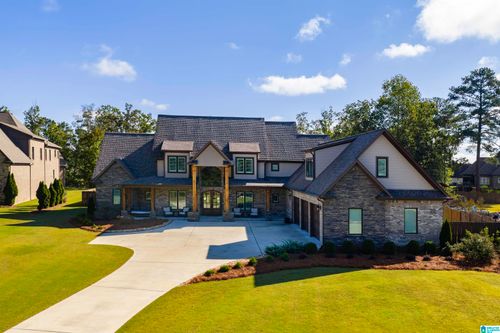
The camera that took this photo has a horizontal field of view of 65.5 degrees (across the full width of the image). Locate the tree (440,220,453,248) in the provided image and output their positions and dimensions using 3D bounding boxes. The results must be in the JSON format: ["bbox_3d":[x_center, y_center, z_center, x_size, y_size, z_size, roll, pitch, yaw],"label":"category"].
[{"bbox_3d":[12.841,4.460,25.400,0.800,1.862,0.800,1,0,-5],"label":"tree"}]

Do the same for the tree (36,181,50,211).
[{"bbox_3d":[-22.472,3.156,42.300,1.400,3.265,1.400,1,0,-5],"label":"tree"}]

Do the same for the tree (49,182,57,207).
[{"bbox_3d":[-23.373,3.314,46.000,1.050,2.840,1.050,1,0,-5],"label":"tree"}]

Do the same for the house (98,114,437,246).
[{"bbox_3d":[-1.421,-0.453,37.854,27.900,11.050,25.700,1,0,-5],"label":"house"}]

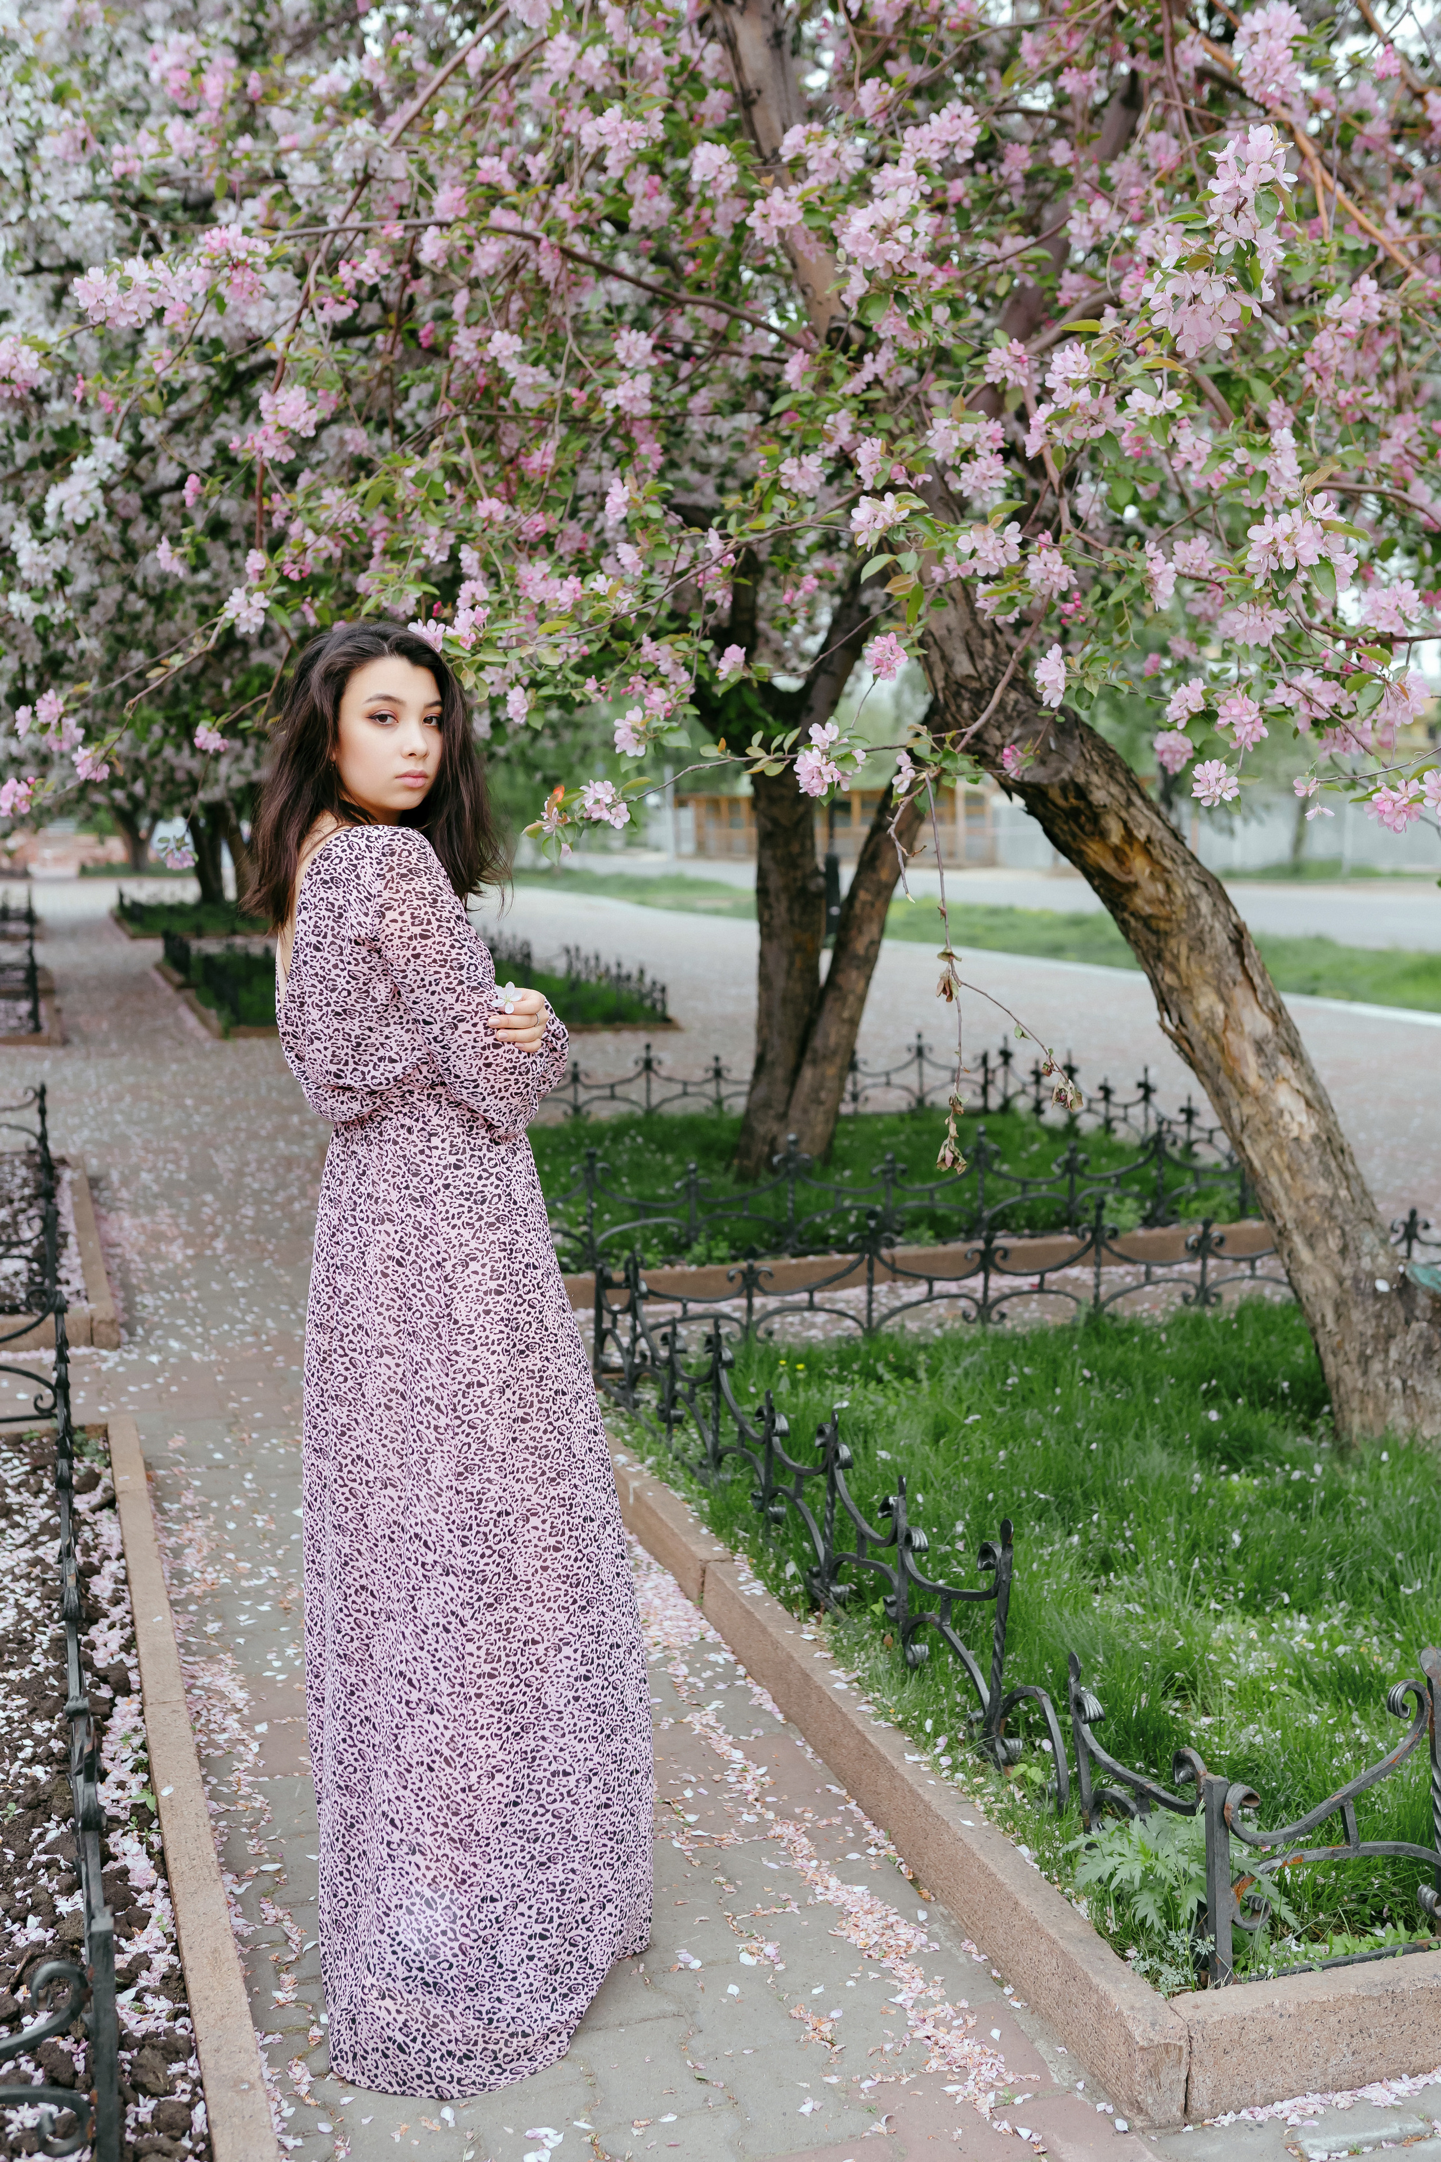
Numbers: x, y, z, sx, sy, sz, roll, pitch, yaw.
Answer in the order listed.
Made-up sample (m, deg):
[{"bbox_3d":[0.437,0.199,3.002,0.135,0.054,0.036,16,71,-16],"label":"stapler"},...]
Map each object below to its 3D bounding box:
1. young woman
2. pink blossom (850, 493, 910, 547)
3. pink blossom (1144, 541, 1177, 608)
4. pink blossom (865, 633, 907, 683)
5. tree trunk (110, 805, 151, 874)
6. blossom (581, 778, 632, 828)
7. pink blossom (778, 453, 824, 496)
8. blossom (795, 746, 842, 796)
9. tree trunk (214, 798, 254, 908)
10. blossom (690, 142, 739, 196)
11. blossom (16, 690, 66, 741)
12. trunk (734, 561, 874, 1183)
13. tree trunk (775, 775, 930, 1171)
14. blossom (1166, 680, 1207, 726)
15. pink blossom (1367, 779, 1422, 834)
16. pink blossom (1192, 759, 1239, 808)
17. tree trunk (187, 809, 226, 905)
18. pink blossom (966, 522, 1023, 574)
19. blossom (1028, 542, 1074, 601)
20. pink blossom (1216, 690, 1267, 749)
[{"bbox_3d":[-0.314,0.301,2.499,0.420,1.657,0.430,-3,8,-25],"label":"young woman"},{"bbox_3d":[0.205,-0.722,2.700,0.076,0.069,0.062,1,8,4],"label":"pink blossom"},{"bbox_3d":[0.607,-0.697,2.900,0.044,0.091,0.070,2,8,11],"label":"pink blossom"},{"bbox_3d":[0.259,-0.664,3.300,0.066,0.080,0.062,0,7,0],"label":"pink blossom"},{"bbox_3d":[-10.101,-4.137,36.000,0.695,1.186,0.500,0,8,0],"label":"tree trunk"},{"bbox_3d":[-0.161,-0.390,2.950,0.071,0.071,0.060,0,7,0],"label":"blossom"},{"bbox_3d":[0.134,-1.010,3.500,0.076,0.070,0.062,0,7,0],"label":"pink blossom"},{"bbox_3d":[0.142,-0.450,3.050,0.069,0.073,0.060,0,7,0],"label":"blossom"},{"bbox_3d":[-5.696,-2.669,24.600,0.475,1.285,0.380,0,8,0],"label":"tree trunk"},{"bbox_3d":[-0.010,-1.518,3.500,0.082,0.090,0.073,0,8,0],"label":"blossom"},{"bbox_3d":[-1.163,-0.626,3.600,0.087,0.087,0.074,-2,8,-18],"label":"blossom"},{"bbox_3d":[0.307,-0.753,7.650,0.529,2.226,0.420,0,8,0],"label":"trunk"},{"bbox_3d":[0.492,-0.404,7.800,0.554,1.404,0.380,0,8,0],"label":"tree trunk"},{"bbox_3d":[0.699,-0.567,3.150,0.061,0.068,0.055,0,7,0],"label":"blossom"},{"bbox_3d":[0.915,-0.372,2.850,0.076,0.073,0.063,2,8,17],"label":"pink blossom"},{"bbox_3d":[0.695,-0.417,2.950,0.066,0.069,0.057,2,8,13],"label":"pink blossom"},{"bbox_3d":[-6.083,-2.660,24.890,0.410,1.160,0.380,0,7,0],"label":"tree trunk"},{"bbox_3d":[0.404,-0.786,3.100,0.085,0.080,0.070,0,7,0],"label":"pink blossom"},{"bbox_3d":[0.457,-0.705,2.900,0.061,0.079,0.059,1,8,9],"label":"blossom"},{"bbox_3d":[0.769,-0.532,3.100,0.077,0.090,0.071,0,7,0],"label":"pink blossom"}]

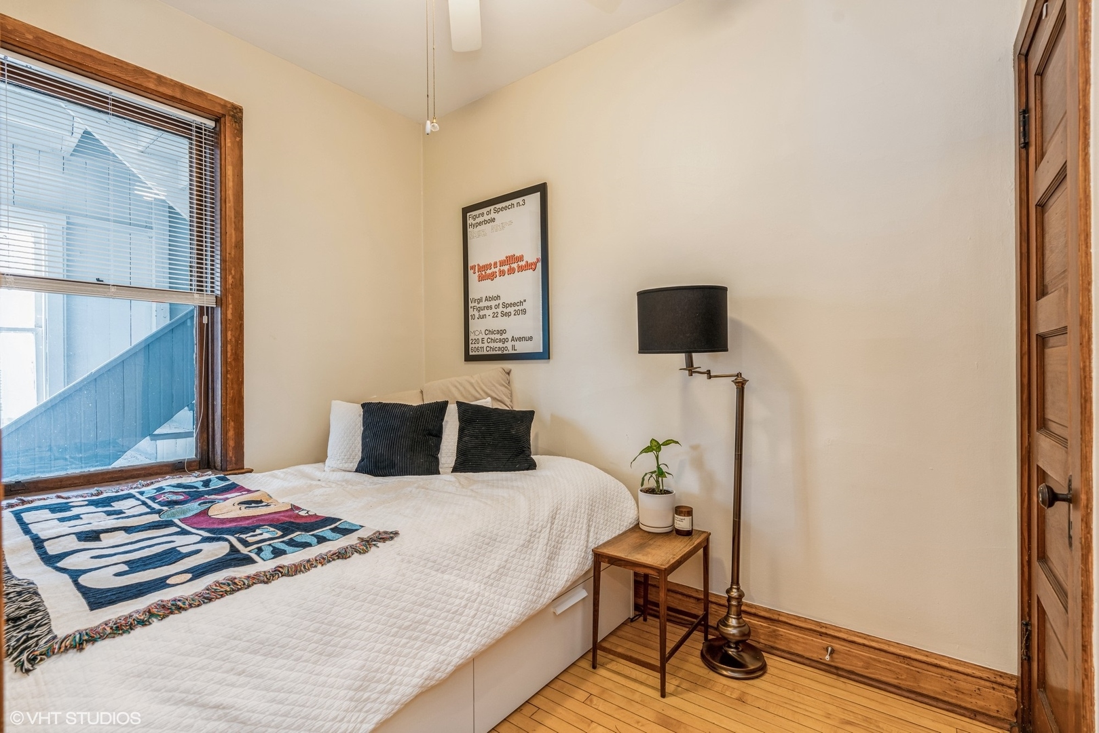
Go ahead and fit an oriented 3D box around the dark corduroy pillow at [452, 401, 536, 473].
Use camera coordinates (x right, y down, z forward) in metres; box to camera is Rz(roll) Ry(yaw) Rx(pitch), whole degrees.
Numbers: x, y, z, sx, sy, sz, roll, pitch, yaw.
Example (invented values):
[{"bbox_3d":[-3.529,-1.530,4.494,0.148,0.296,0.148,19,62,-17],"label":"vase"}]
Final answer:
[{"bbox_3d":[-0.294,0.378,2.590,0.430,0.400,0.140,0,-30,-12],"label":"dark corduroy pillow"}]

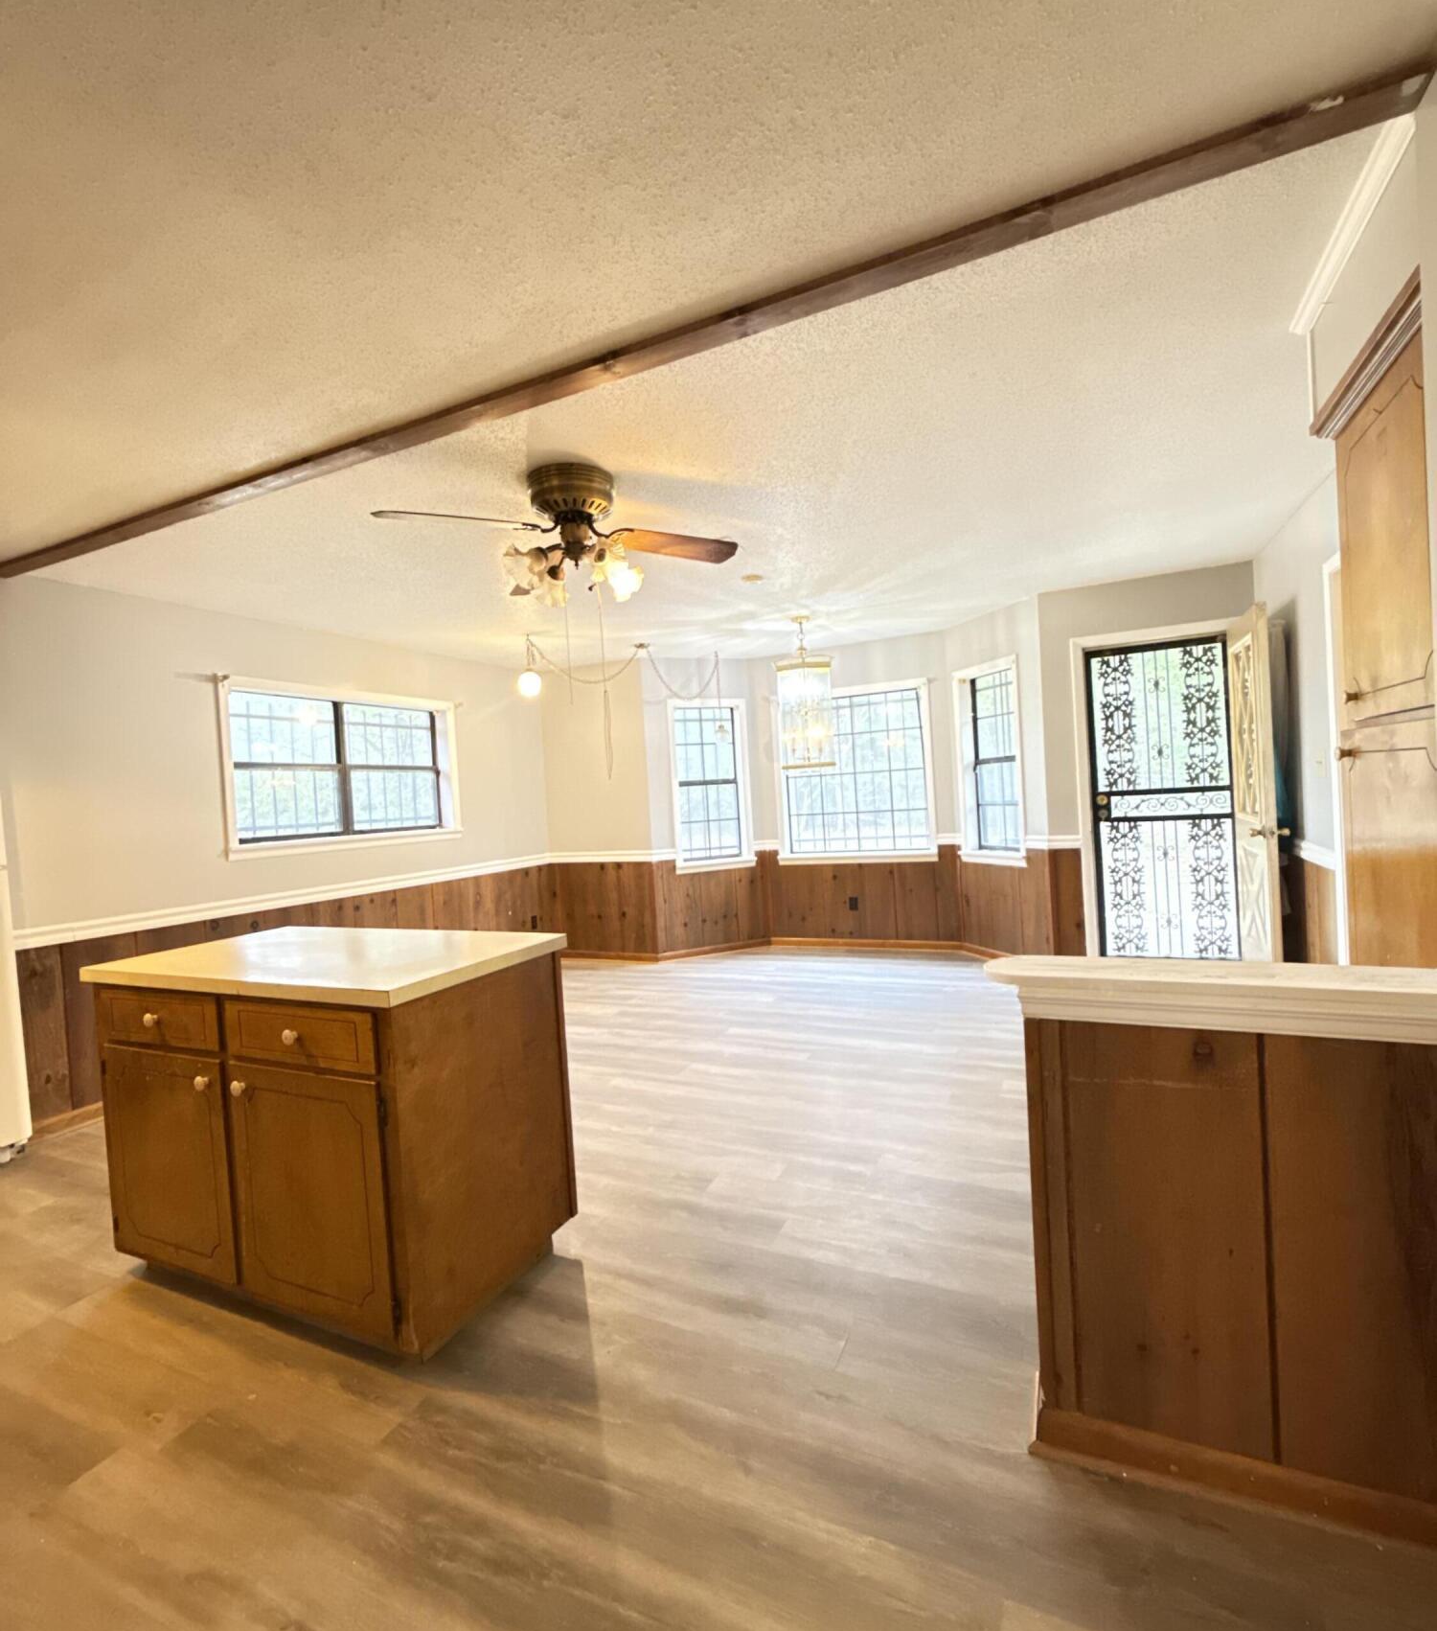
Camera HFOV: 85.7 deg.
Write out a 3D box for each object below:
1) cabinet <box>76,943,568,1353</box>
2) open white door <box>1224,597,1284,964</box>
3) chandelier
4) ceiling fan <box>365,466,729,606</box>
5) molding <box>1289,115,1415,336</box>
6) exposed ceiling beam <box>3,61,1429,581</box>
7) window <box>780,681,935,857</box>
[{"bbox_3d":[-1.185,0.863,2.408,1.331,0.890,0.718,-3,2,25],"label":"cabinet"},{"bbox_3d":[2.840,-0.010,4.125,0.050,2.046,0.783,-3,2,25],"label":"open white door"},{"bbox_3d":[0.575,-0.814,5.164,0.392,1.009,0.392,-3,2,25],"label":"chandelier"},{"bbox_3d":[-0.504,-0.975,2.729,1.279,0.444,1.279,-4,2,-31],"label":"ceiling fan"},{"bbox_3d":[1.377,-1.252,1.717,0.041,0.052,0.767,-3,2,25],"label":"molding"},{"bbox_3d":[-0.971,-1.140,2.352,4.838,0.039,0.082,-3,2,25],"label":"exposed ceiling beam"},{"bbox_3d":[1.075,-0.317,6.254,1.305,1.399,0.100,-3,2,25],"label":"window"}]

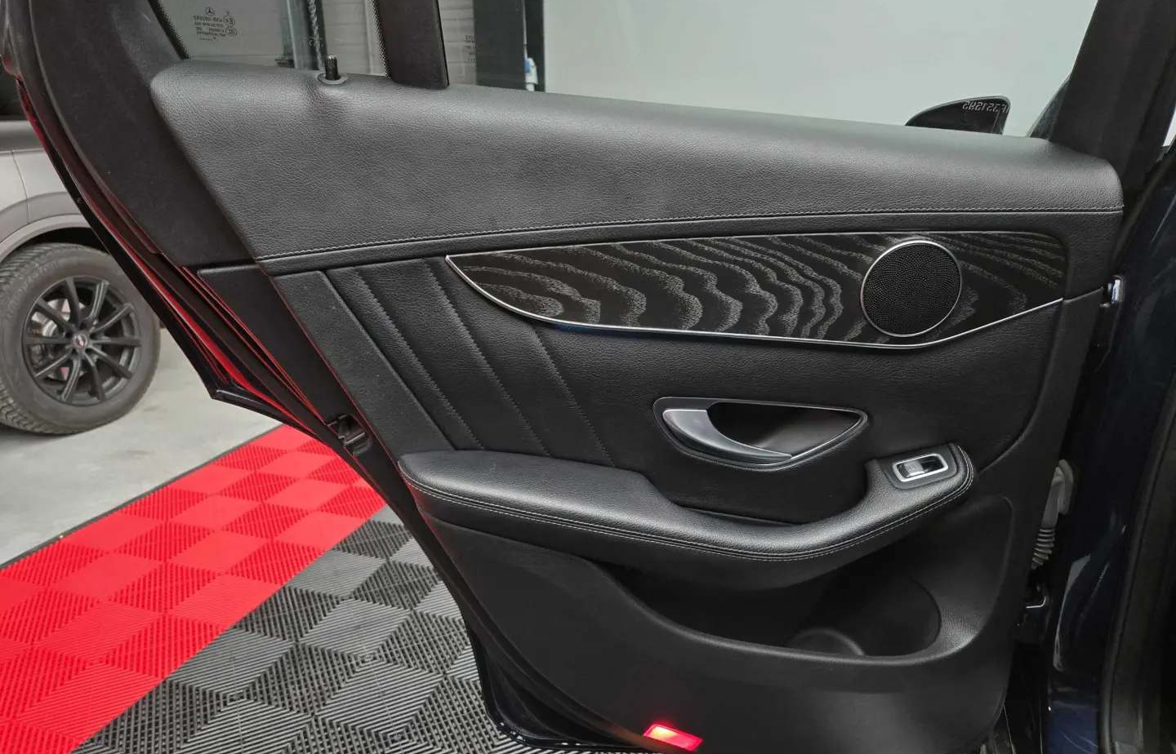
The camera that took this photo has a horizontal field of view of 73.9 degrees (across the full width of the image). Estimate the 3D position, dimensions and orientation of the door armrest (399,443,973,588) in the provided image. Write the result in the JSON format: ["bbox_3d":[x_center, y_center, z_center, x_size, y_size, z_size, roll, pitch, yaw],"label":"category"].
[{"bbox_3d":[0.090,0.151,0.795,0.565,0.135,0.105,-1,17,-1],"label":"door armrest"}]

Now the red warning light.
[{"bbox_3d":[0.100,0.424,0.919,0.063,0.024,0.013,26,25,-15],"label":"red warning light"}]

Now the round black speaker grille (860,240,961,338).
[{"bbox_3d":[0.316,-0.086,0.767,0.099,0.099,0.018,-1,24,-1],"label":"round black speaker grille"}]

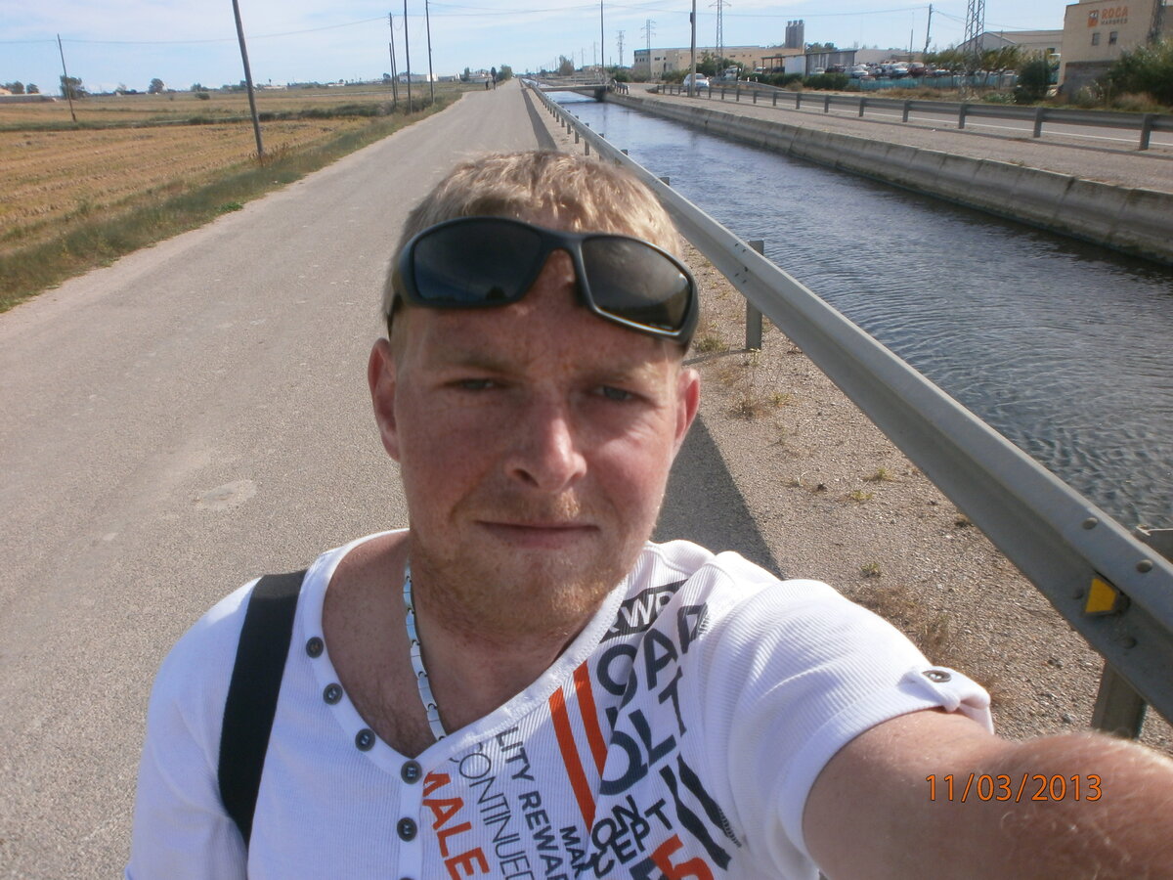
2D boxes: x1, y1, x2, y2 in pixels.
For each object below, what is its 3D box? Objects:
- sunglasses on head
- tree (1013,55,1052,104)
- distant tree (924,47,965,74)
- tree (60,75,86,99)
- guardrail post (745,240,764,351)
[{"bbox_3d":[-0.024,-0.054,0.467,0.145,0.050,0.145,7,-13,-6],"label":"sunglasses on head"},{"bbox_3d":[18.562,-15.017,38.144,1.700,2.100,1.700,7,24,23],"label":"tree"},{"bbox_3d":[23.919,-24.830,60.921,2.800,2.600,2.700,5,23,19],"label":"distant tree"},{"bbox_3d":[-185.632,-127.346,330.641,10.500,9.300,9.500,-13,24,-25],"label":"tree"},{"bbox_3d":[1.118,-0.962,6.118,0.110,0.720,0.065,-4,22,-3],"label":"guardrail post"}]

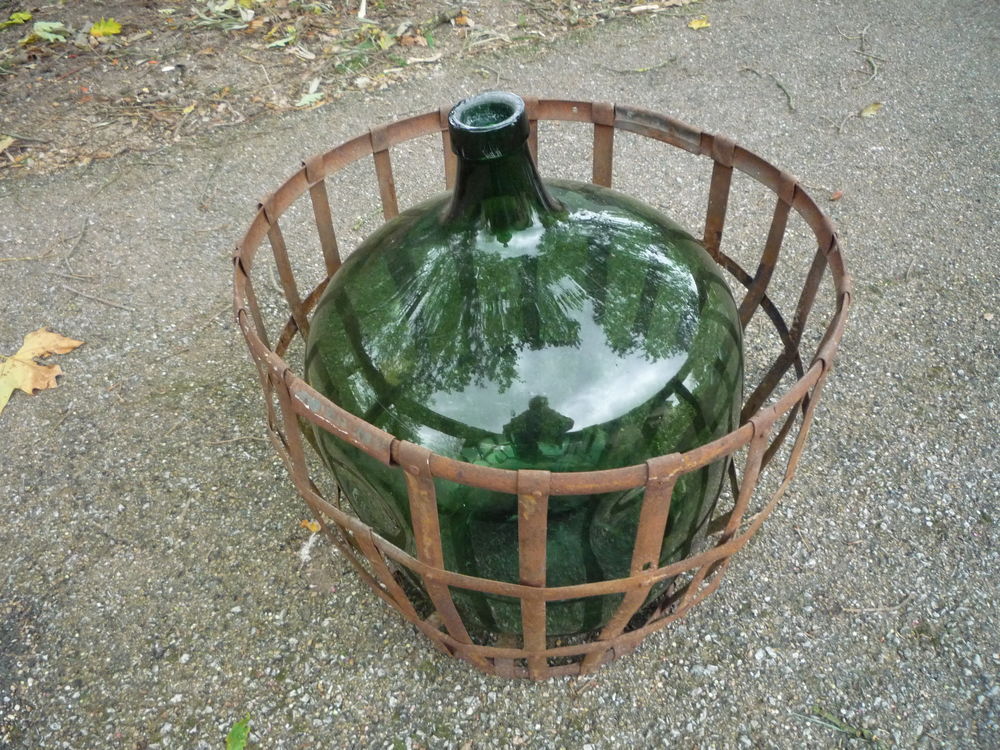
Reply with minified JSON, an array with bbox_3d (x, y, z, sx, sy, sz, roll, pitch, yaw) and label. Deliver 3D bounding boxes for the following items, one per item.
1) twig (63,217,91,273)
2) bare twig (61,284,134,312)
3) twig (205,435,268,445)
[{"bbox_3d":[-0.818,-0.248,1.654,0.041,0.008,0.188,-8,45,-7],"label":"twig"},{"bbox_3d":[-0.717,-0.135,1.538,0.179,0.006,0.011,18,47,19],"label":"bare twig"},{"bbox_3d":[-0.394,0.098,1.297,0.096,0.004,0.011,-3,44,-2],"label":"twig"}]

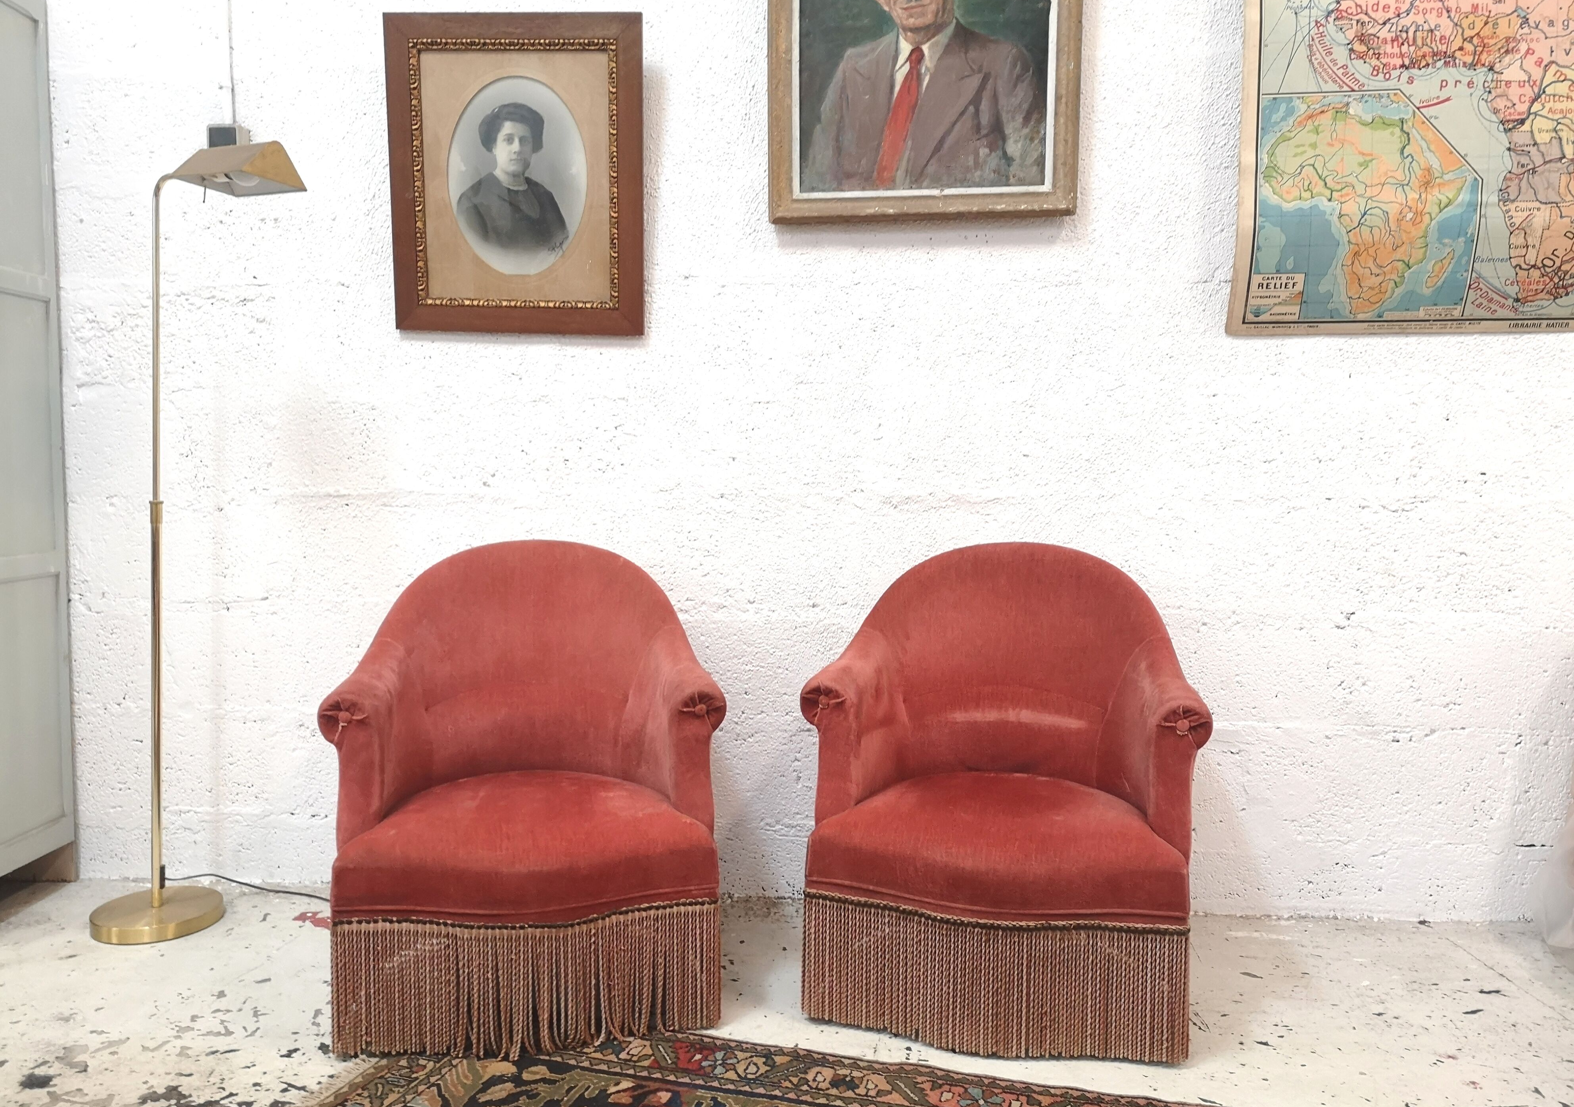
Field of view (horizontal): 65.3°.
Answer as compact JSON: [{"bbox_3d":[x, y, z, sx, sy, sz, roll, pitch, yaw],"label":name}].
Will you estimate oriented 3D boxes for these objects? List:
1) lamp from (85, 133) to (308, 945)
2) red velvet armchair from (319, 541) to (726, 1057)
[{"bbox_3d":[-1.143,-0.009,2.313,0.366,1.458,0.236,3,5,15],"label":"lamp"},{"bbox_3d":[-0.431,0.366,2.138,0.632,0.735,0.600,-1,5,-7],"label":"red velvet armchair"}]

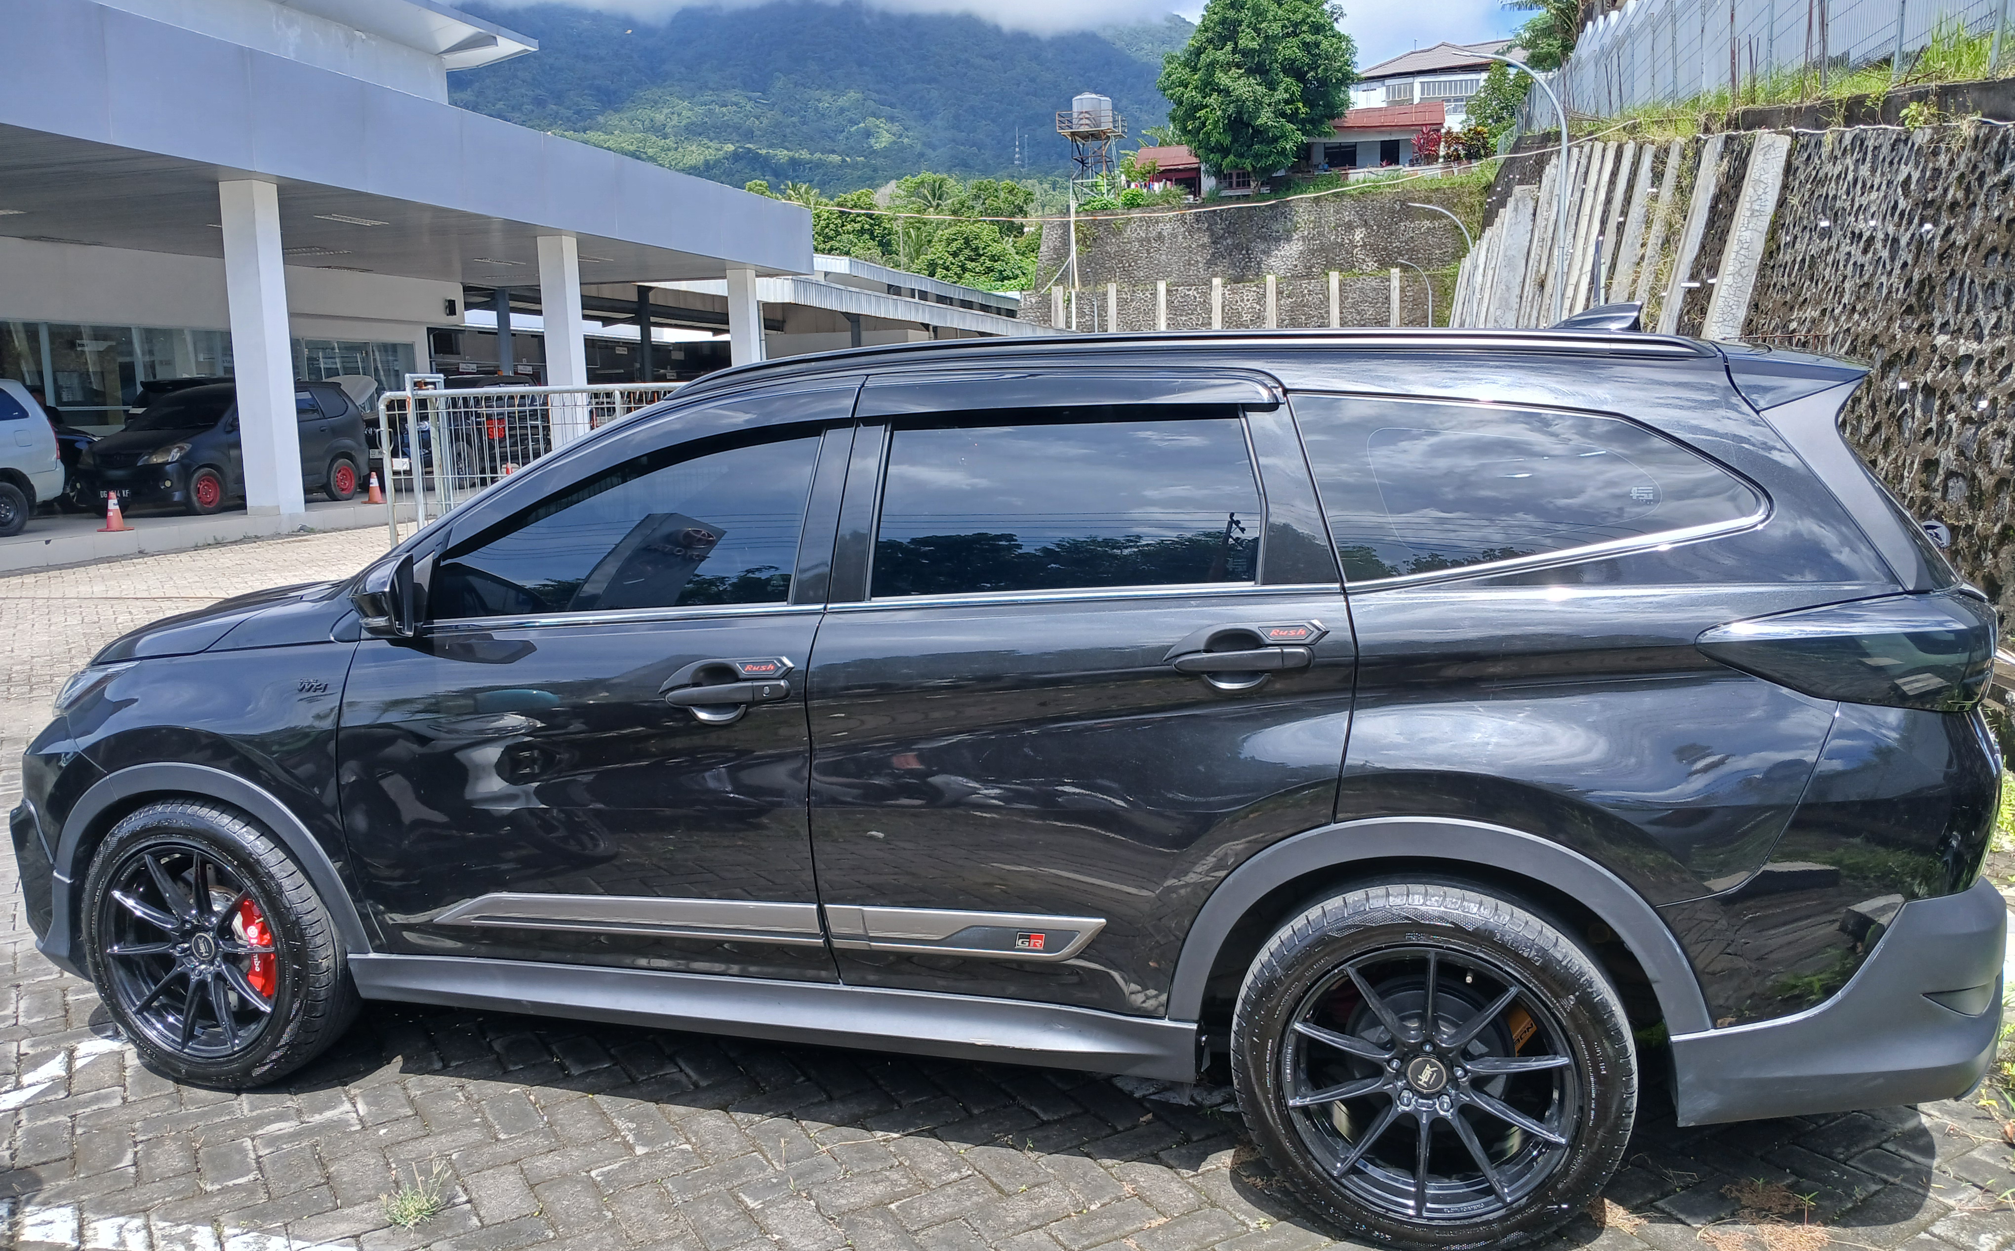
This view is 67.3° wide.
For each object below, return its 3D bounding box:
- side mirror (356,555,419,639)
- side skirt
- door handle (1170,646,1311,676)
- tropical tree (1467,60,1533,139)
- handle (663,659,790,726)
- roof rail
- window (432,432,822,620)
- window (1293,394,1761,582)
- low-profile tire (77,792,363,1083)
[{"bbox_3d":[-1.271,-0.056,3.091,0.120,0.165,0.190,-1,6,0],"label":"side mirror"},{"bbox_3d":[-0.527,0.770,3.057,1.850,0.125,0.100,0,6,17],"label":"side skirt"},{"bbox_3d":[0.410,0.059,2.661,0.240,0.048,0.055,1,7,17],"label":"door handle"},{"bbox_3d":[24.456,-25.939,75.000,2.900,4.200,2.900,-2,7,0],"label":"tropical tree"},{"bbox_3d":[-0.539,0.126,2.966,0.270,0.125,0.055,1,7,17],"label":"handle"},{"bbox_3d":[0.246,-0.514,2.903,2.030,0.105,0.065,0,6,17],"label":"roof rail"},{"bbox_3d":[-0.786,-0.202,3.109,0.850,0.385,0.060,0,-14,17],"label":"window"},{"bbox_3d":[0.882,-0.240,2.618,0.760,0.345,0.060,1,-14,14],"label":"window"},{"bbox_3d":[-1.810,0.721,3.509,0.670,0.660,0.225,1,7,18],"label":"low-profile tire"}]

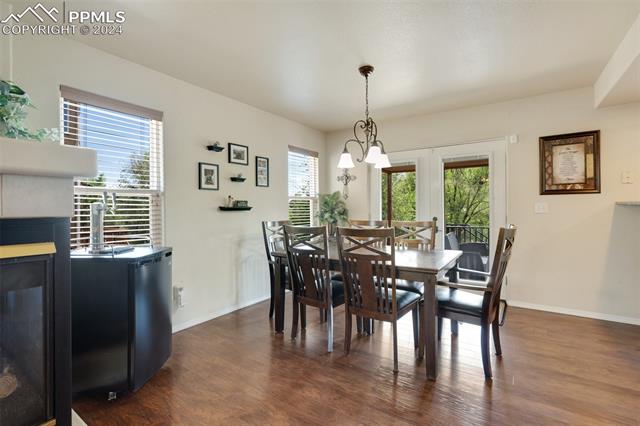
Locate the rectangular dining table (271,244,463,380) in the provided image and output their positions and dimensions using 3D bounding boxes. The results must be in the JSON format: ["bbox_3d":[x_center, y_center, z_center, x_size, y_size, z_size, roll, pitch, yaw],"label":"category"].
[{"bbox_3d":[0.457,0.759,2.742,1.500,0.762,1.060,0,1,35],"label":"rectangular dining table"}]

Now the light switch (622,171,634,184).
[{"bbox_3d":[3.100,-0.350,2.859,0.075,0.117,0.010,0,1,35],"label":"light switch"}]

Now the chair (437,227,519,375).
[{"bbox_3d":[1.152,0.625,2.245,0.610,1.040,0.540,0,1,38],"label":"chair"}]

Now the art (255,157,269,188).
[{"bbox_3d":[-0.727,-0.519,3.613,0.025,0.370,0.205,0,1,35],"label":"art"}]

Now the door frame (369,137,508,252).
[{"bbox_3d":[1.571,0.091,4.022,1.810,2.050,0.130,0,1,35],"label":"door frame"}]

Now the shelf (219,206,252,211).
[{"bbox_3d":[-0.948,-0.047,3.231,0.100,0.045,0.395,0,1,35],"label":"shelf"}]

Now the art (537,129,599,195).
[{"bbox_3d":[2.721,-0.534,3.104,0.500,0.655,0.035,0,1,35],"label":"art"}]

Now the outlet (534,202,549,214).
[{"bbox_3d":[2.555,-0.053,3.279,0.118,0.120,0.010,0,1,35],"label":"outlet"}]

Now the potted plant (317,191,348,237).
[{"bbox_3d":[0.192,0.007,4.200,0.450,0.680,0.450,0,1,0],"label":"potted plant"}]

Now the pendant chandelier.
[{"bbox_3d":[0.418,-0.864,2.577,0.530,0.900,0.510,0,1,35],"label":"pendant chandelier"}]

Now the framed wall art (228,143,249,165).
[{"bbox_3d":[-0.959,-0.684,3.332,0.025,0.227,0.285,0,1,35],"label":"framed wall art"}]

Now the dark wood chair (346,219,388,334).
[{"bbox_3d":[0.404,0.614,2.978,0.470,1.055,0.530,0,1,35],"label":"dark wood chair"}]

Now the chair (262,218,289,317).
[{"bbox_3d":[-0.264,0.617,3.142,0.610,1.040,0.540,0,1,35],"label":"chair"}]

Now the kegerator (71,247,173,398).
[{"bbox_3d":[-1.412,0.728,2.010,0.570,0.880,0.480,0,1,3],"label":"kegerator"}]

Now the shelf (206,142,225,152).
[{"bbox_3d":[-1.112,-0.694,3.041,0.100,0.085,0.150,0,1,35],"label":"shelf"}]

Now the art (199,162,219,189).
[{"bbox_3d":[-1.163,-0.377,2.984,0.025,0.275,0.225,0,1,35],"label":"art"}]

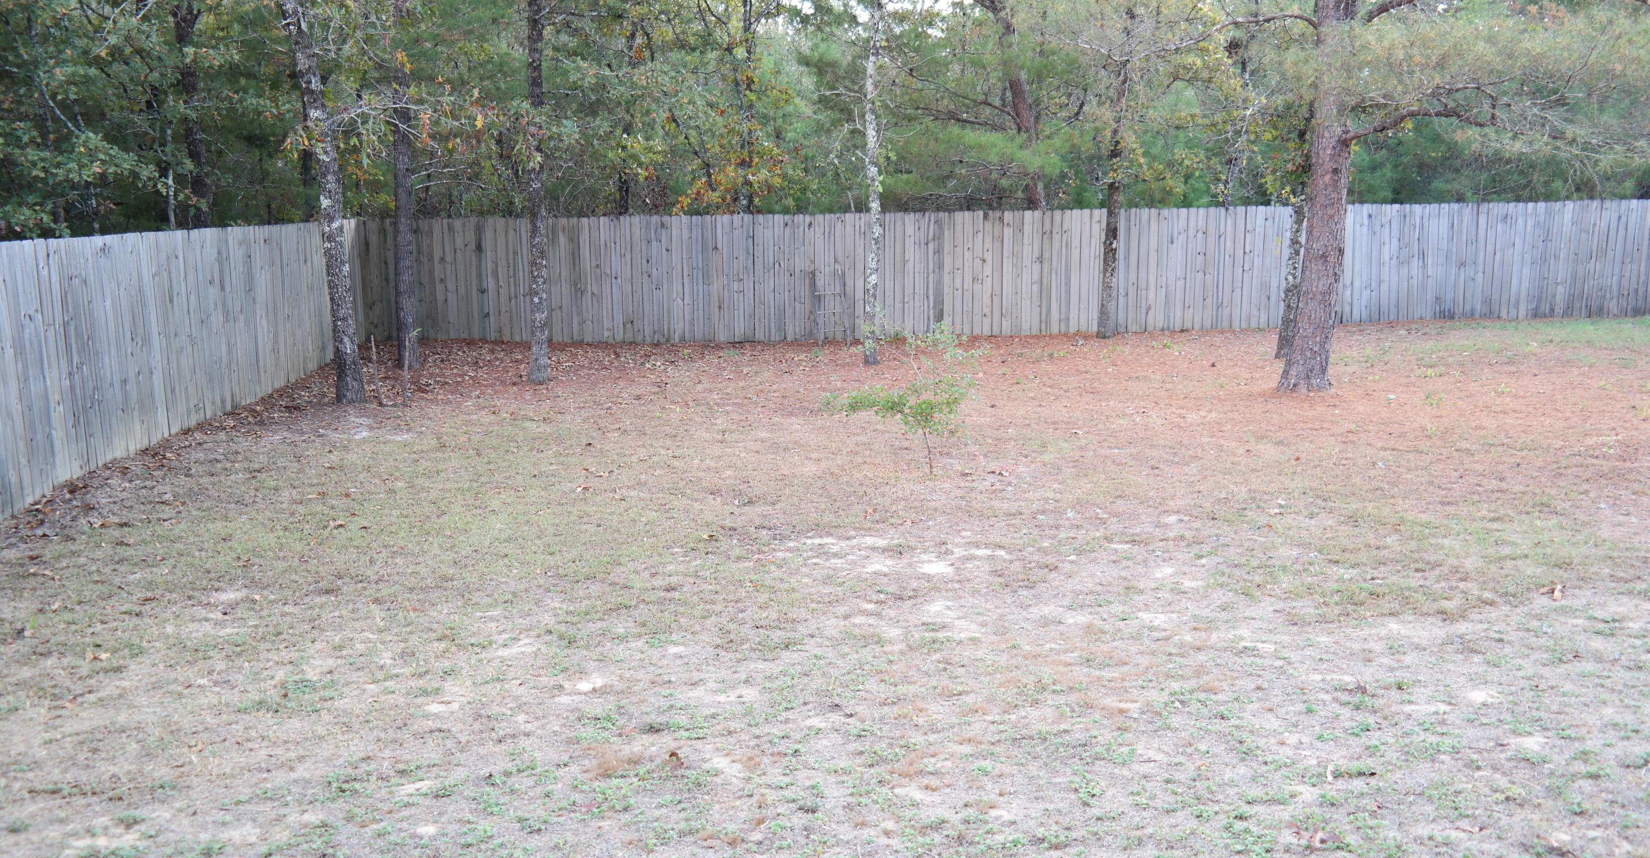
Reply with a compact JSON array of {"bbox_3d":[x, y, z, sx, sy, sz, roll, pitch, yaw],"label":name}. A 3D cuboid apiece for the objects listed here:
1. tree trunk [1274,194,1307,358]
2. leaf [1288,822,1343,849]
[{"bbox_3d":[5.614,-1.816,14.817,0.240,1.960,0.240,7,10,20],"label":"tree trunk"},{"bbox_3d":[1.504,1.242,3.791,0.160,0.045,0.110,4,11,23],"label":"leaf"}]

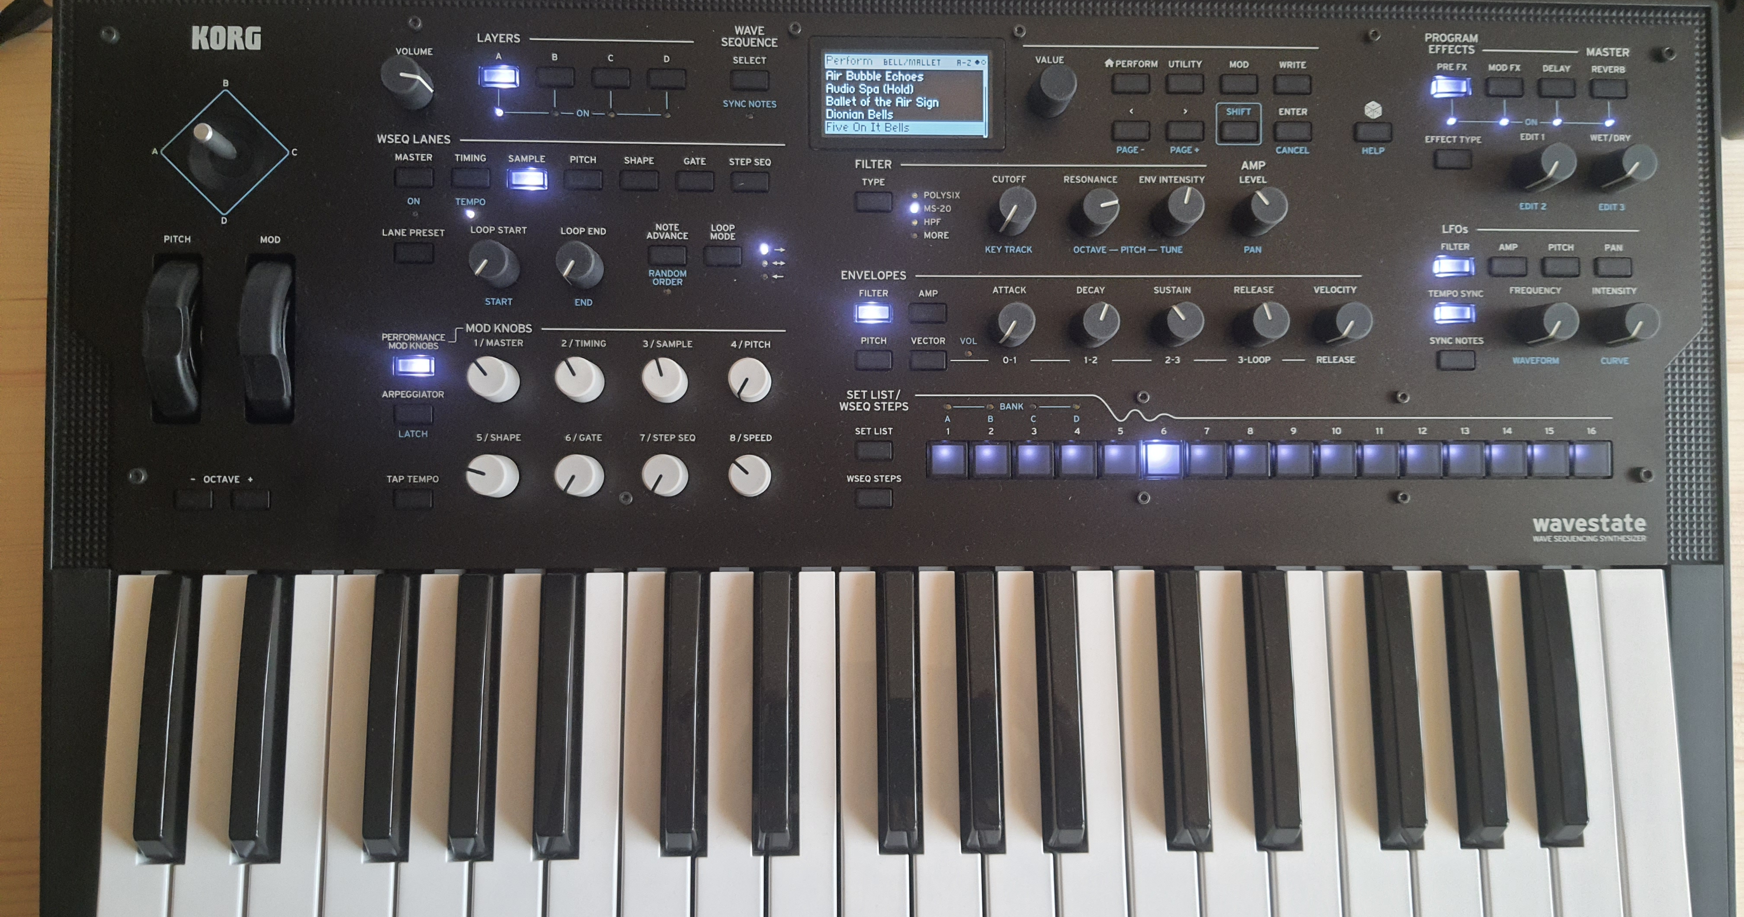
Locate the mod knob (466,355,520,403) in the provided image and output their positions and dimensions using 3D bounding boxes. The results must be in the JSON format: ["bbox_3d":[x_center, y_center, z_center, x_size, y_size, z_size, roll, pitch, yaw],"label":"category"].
[{"bbox_3d":[-0.123,-0.026,0.424,0.014,0.016,0.014,0,87,-2],"label":"mod knob"}]

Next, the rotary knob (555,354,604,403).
[{"bbox_3d":[-0.095,-0.026,0.426,0.014,0.016,0.014,0,88,-2],"label":"rotary knob"}]

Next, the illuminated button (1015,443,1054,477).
[{"bbox_3d":[0.054,0.001,0.437,0.013,0.004,0.012,0,87,-2],"label":"illuminated button"}]

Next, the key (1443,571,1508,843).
[{"bbox_3d":[0.201,0.082,0.435,0.012,0.013,0.090,0,82,-2],"label":"key"}]

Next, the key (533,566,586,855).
[{"bbox_3d":[-0.101,0.082,0.424,0.012,0.013,0.090,0,82,-2],"label":"key"}]

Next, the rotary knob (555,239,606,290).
[{"bbox_3d":[-0.095,-0.063,0.425,0.014,0.015,0.014,0,88,-2],"label":"rotary knob"}]

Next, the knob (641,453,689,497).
[{"bbox_3d":[-0.067,0.005,0.423,0.014,0.015,0.014,0,88,-2],"label":"knob"}]

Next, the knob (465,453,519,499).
[{"bbox_3d":[-0.123,0.006,0.424,0.014,0.016,0.014,0,88,-2],"label":"knob"}]

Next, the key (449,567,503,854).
[{"bbox_3d":[-0.128,0.083,0.422,0.012,0.013,0.090,0,82,-2],"label":"key"}]

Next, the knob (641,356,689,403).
[{"bbox_3d":[-0.067,-0.026,0.424,0.014,0.015,0.014,0,88,-2],"label":"knob"}]

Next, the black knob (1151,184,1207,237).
[{"bbox_3d":[0.103,-0.083,0.437,0.012,0.015,0.012,11,87,-2],"label":"black knob"}]

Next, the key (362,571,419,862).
[{"bbox_3d":[-0.156,0.083,0.422,0.013,0.012,0.090,0,82,-2],"label":"key"}]

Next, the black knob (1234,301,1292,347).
[{"bbox_3d":[0.129,-0.044,0.431,0.014,0.015,0.014,0,87,-2],"label":"black knob"}]

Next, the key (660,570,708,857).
[{"bbox_3d":[-0.061,0.081,0.425,0.013,0.013,0.091,0,81,-2],"label":"key"}]

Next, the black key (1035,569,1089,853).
[{"bbox_3d":[0.063,0.082,0.430,0.012,0.013,0.090,0,82,-2],"label":"black key"}]

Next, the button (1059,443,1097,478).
[{"bbox_3d":[0.069,0.001,0.437,0.012,0.006,0.011,0,88,-2],"label":"button"}]

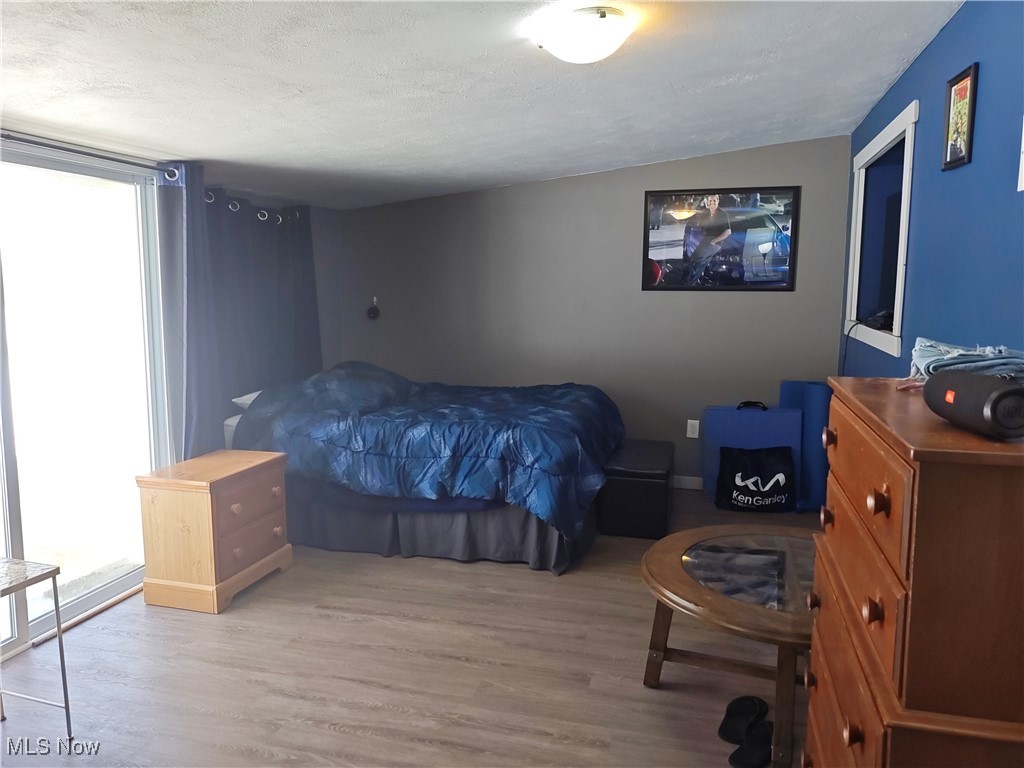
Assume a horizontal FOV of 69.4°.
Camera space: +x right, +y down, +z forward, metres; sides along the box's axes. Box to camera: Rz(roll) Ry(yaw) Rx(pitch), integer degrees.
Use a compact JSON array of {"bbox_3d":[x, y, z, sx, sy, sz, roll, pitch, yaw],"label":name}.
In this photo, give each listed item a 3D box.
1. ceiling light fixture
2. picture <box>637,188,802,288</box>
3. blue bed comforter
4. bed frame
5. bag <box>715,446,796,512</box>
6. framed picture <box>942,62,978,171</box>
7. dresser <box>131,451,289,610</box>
[{"bbox_3d":[0.226,-1.097,2.355,0.332,0.108,0.332,-4,6,16],"label":"ceiling light fixture"},{"bbox_3d":[1.363,-0.944,4.864,0.982,0.663,0.024,2,7,15],"label":"picture"},{"bbox_3d":[-0.366,0.280,4.446,2.044,0.726,1.601,2,7,15],"label":"blue bed comforter"},{"bbox_3d":[-0.470,0.620,4.516,1.937,0.356,1.439,2,7,15],"label":"bed frame"},{"bbox_3d":[1.522,0.583,4.645,0.481,0.406,0.148,2,7,15],"label":"bag"},{"bbox_3d":[1.504,-0.894,2.488,0.020,0.312,0.253,2,7,15],"label":"framed picture"},{"bbox_3d":[-1.337,0.649,3.384,0.397,0.572,0.592,2,7,15],"label":"dresser"}]

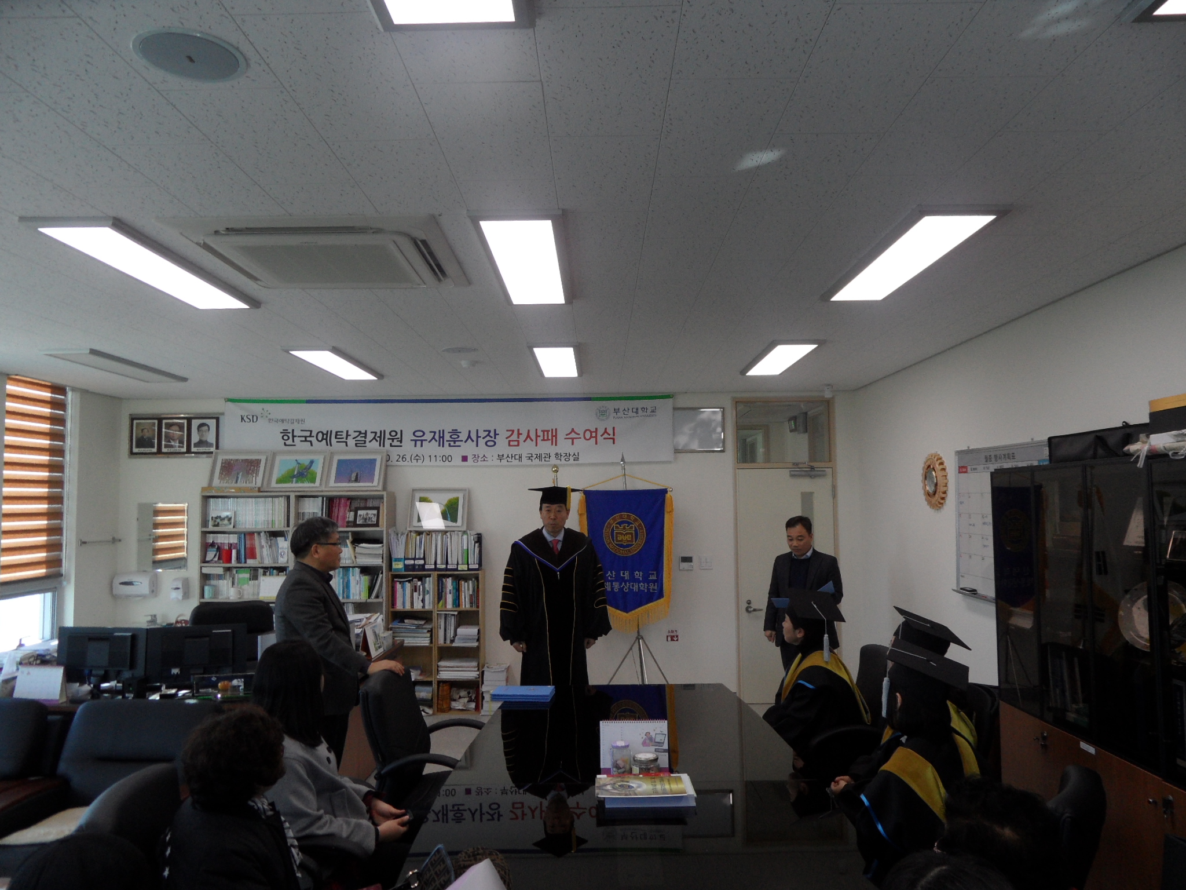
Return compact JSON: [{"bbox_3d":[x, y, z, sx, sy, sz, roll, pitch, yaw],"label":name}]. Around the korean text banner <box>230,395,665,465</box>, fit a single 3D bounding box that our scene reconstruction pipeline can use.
[{"bbox_3d":[-1.286,-0.131,7.261,3.962,0.610,0.030,-1,-4,0],"label":"korean text banner"}]

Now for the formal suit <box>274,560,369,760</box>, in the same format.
[{"bbox_3d":[-1.302,1.250,4.031,0.420,1.360,0.510,0,-4,-2],"label":"formal suit"}]

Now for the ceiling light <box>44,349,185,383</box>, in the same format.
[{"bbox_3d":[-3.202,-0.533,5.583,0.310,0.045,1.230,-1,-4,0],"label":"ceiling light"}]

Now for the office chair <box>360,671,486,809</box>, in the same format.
[{"bbox_3d":[-0.681,1.535,3.723,0.620,0.950,0.610,-1,-4,10],"label":"office chair"}]

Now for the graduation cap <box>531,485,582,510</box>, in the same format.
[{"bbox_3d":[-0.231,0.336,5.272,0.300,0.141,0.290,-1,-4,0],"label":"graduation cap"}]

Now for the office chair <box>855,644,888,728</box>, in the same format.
[{"bbox_3d":[1.332,1.532,4.137,0.650,0.970,0.620,-1,-4,3],"label":"office chair"}]

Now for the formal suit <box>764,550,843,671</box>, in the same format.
[{"bbox_3d":[1.451,1.379,5.651,0.510,1.330,0.340,-3,-5,27],"label":"formal suit"}]

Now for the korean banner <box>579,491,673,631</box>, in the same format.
[{"bbox_3d":[0.275,0.952,6.796,0.773,1.174,0.060,-1,-4,0],"label":"korean banner"}]

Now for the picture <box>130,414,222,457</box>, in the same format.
[{"bbox_3d":[-3.689,-0.086,7.280,0.836,0.387,0.035,-1,-4,0],"label":"picture"}]

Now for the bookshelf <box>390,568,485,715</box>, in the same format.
[{"bbox_3d":[-1.311,1.666,7.008,0.759,1.188,0.290,-1,-4,0],"label":"bookshelf"}]

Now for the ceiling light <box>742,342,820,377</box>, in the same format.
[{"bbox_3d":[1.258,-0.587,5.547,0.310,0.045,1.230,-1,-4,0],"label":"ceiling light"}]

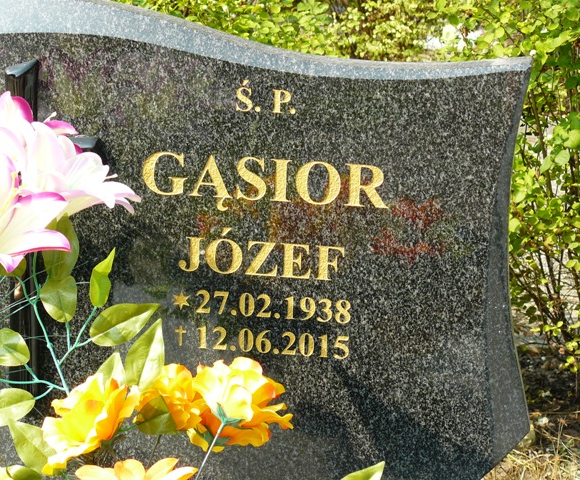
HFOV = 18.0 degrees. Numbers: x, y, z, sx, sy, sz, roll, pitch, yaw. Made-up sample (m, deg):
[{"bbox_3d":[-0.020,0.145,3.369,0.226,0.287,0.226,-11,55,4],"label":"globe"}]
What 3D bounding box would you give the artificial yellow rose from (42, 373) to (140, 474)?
[{"bbox_3d":[-0.216,0.204,2.000,0.112,0.060,0.115,-48,27,-7],"label":"artificial yellow rose"}]

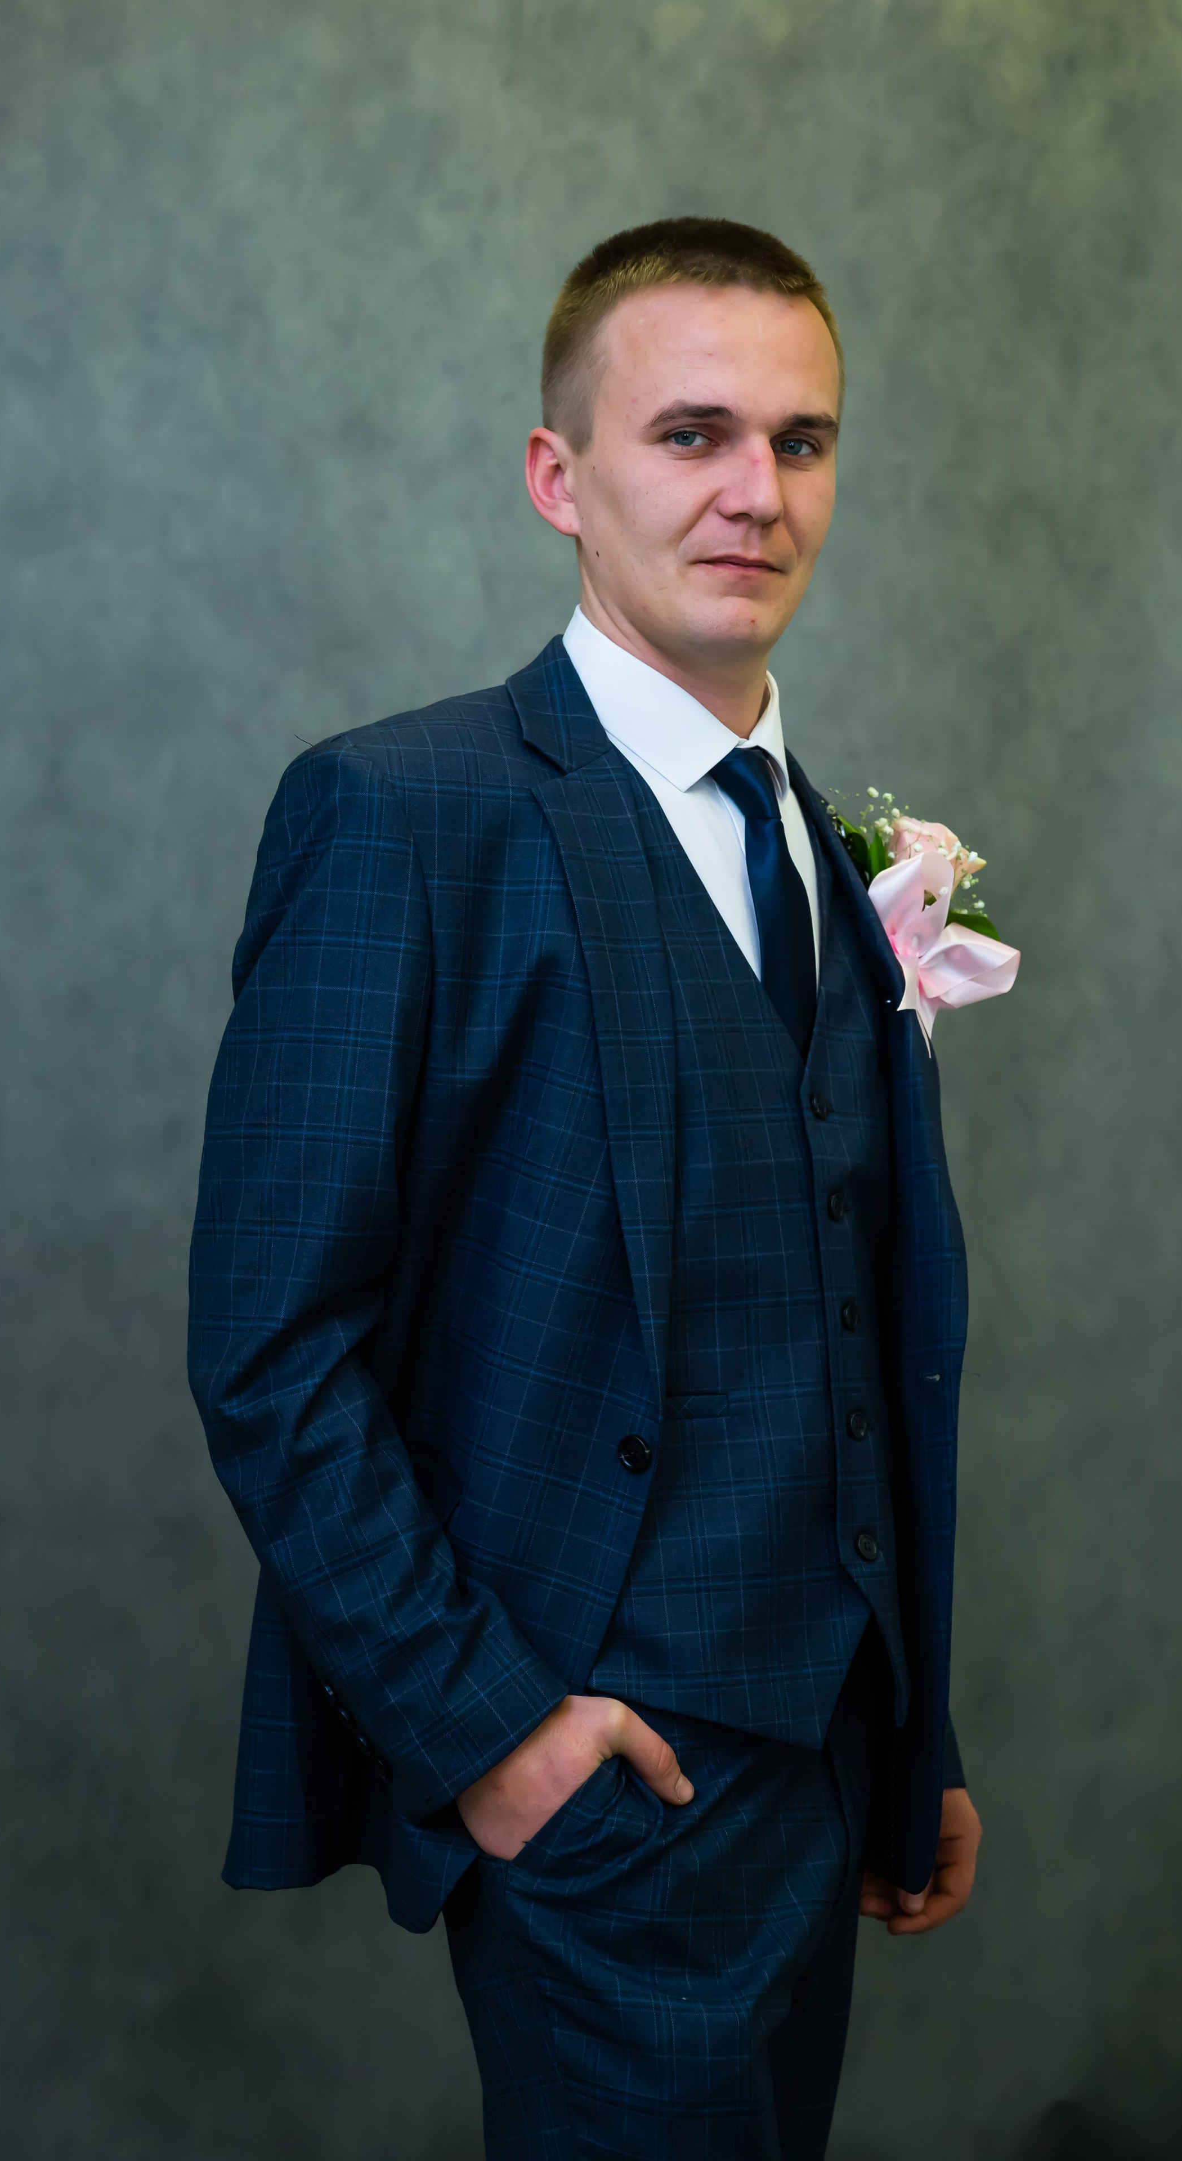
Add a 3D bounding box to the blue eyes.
[{"bbox_3d":[0.081,-0.344,2.080,0.095,0.014,0.020,0,0,-28],"label":"blue eyes"}]

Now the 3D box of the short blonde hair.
[{"bbox_3d":[0.053,-0.404,2.155,0.165,0.160,0.190,0,0,-29],"label":"short blonde hair"}]

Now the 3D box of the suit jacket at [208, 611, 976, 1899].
[{"bbox_3d":[0.005,0.107,2.210,0.340,0.725,0.560,0,0,43],"label":"suit jacket"}]

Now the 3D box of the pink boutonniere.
[{"bbox_3d":[0.186,-0.091,2.145,0.075,0.145,0.100,0,0,43],"label":"pink boutonniere"}]

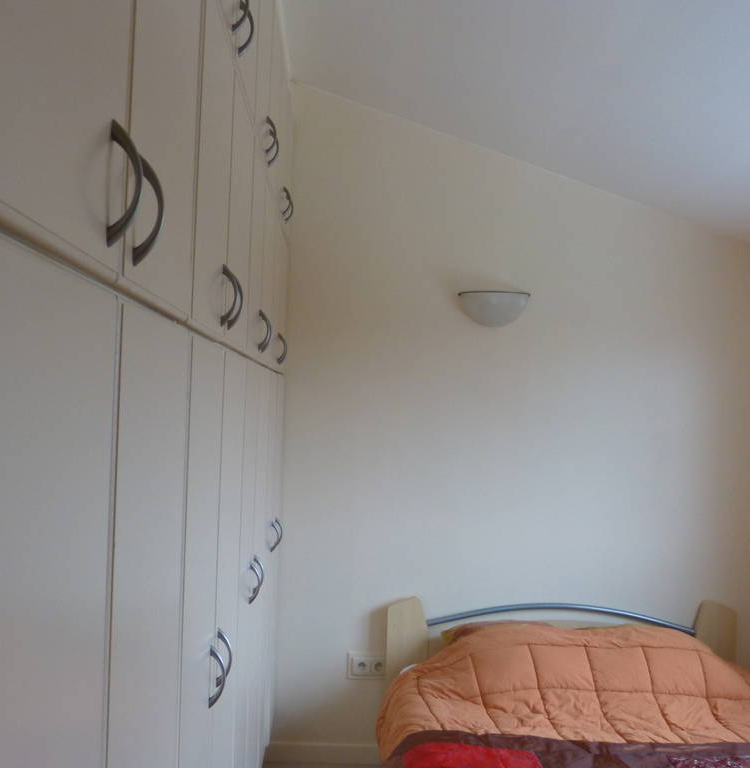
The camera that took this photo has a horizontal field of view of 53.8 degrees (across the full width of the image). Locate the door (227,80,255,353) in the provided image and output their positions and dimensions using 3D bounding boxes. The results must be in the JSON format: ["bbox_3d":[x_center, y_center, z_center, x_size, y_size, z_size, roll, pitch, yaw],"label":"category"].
[{"bbox_3d":[-0.320,-0.371,1.712,0.020,0.580,0.370,2,-2,-3],"label":"door"}]

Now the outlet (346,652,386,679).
[{"bbox_3d":[-0.026,1.243,3.265,0.190,0.115,0.025,2,-2,-3],"label":"outlet"}]

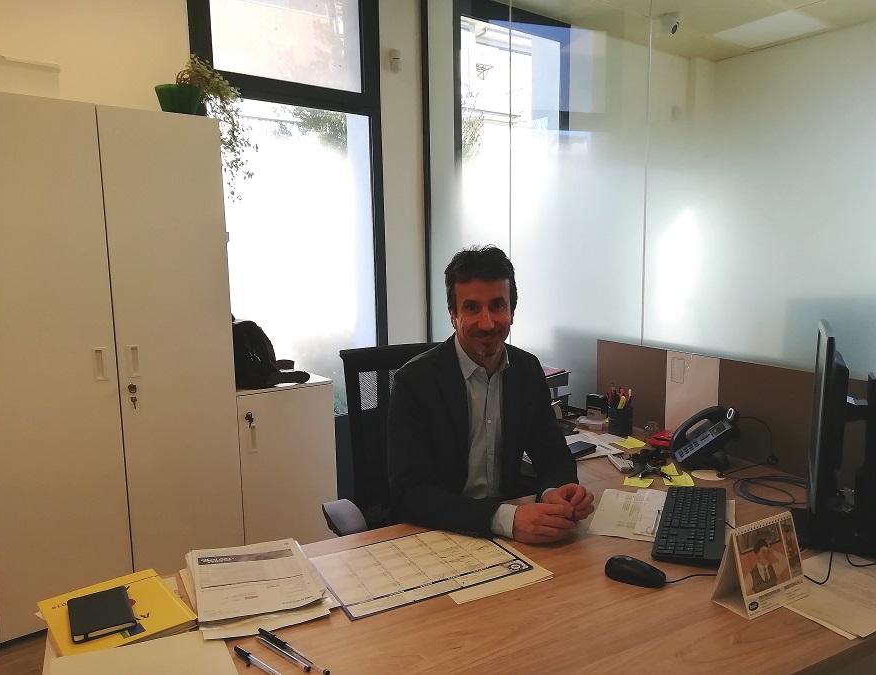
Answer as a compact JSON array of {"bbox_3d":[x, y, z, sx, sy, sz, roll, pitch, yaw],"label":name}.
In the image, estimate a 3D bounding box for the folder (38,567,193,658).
[{"bbox_3d":[-0.581,0.500,1.218,0.208,0.020,0.250,-7,10,-39],"label":"folder"}]

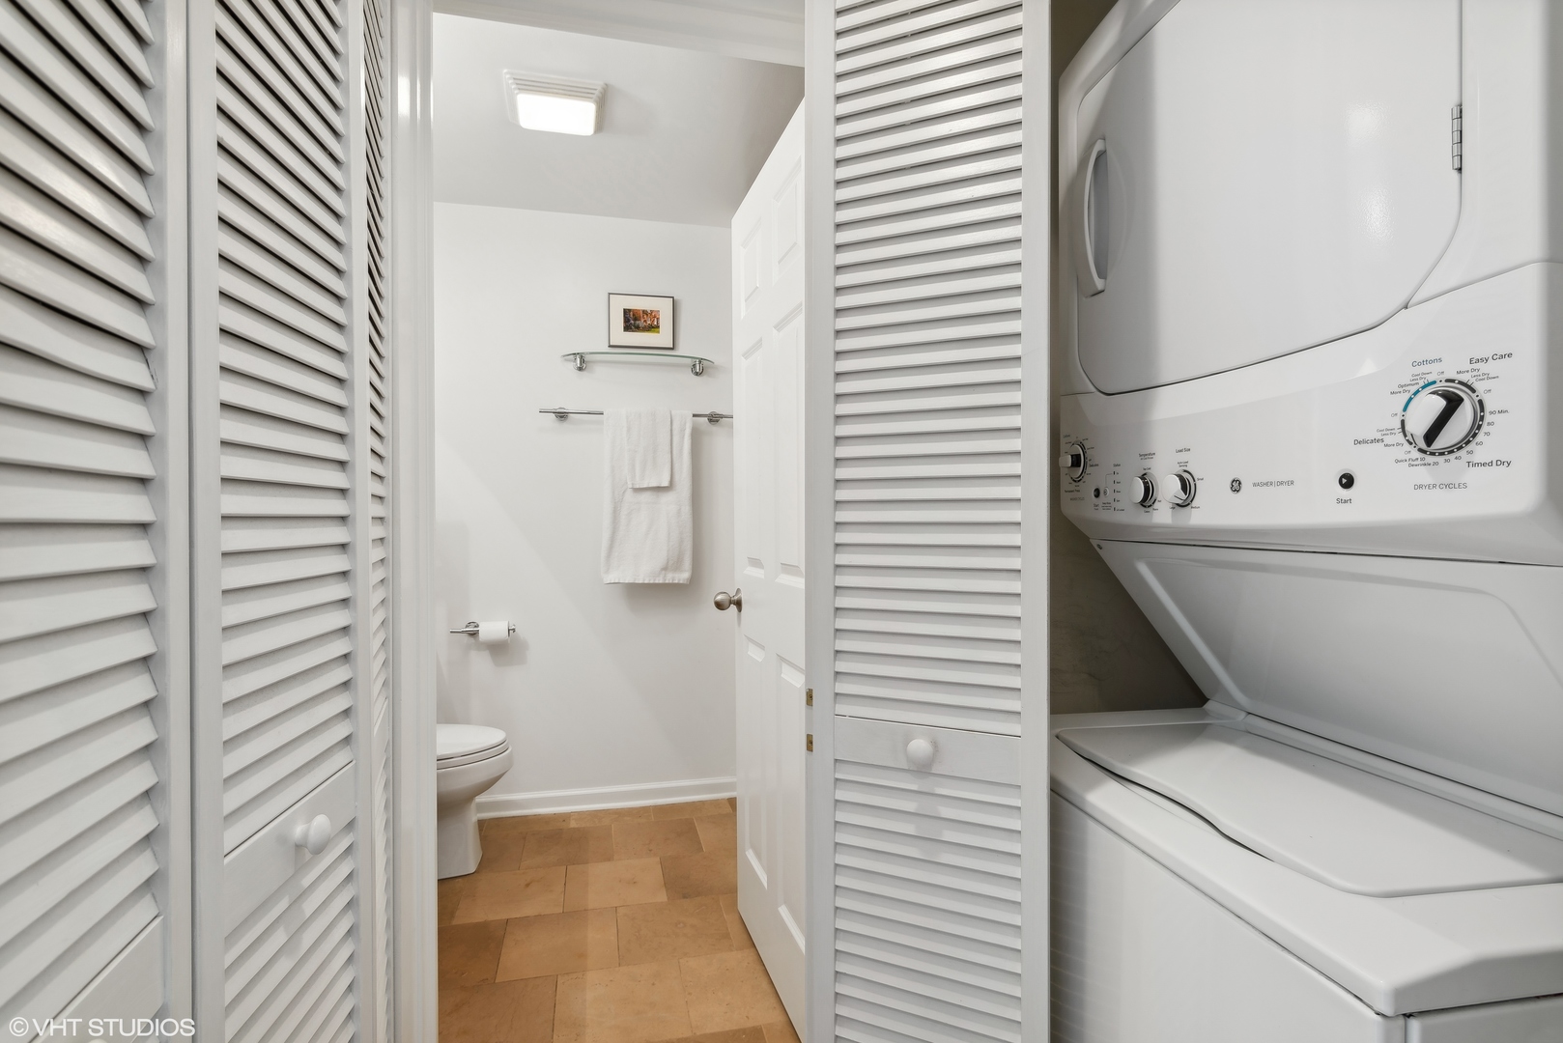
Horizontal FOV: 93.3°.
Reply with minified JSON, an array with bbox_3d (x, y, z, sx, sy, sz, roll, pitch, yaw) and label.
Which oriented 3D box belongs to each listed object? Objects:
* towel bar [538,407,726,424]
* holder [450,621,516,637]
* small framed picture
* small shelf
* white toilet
[{"bbox_3d":[-0.581,-0.431,3.015,0.766,0.057,0.085,0,0,-13],"label":"towel bar"},{"bbox_3d":[-1.160,0.422,2.884,0.242,0.057,0.083,0,0,-13],"label":"holder"},{"bbox_3d":[-0.577,-0.822,3.049,0.268,0.222,0.022,0,0,-13],"label":"small framed picture"},{"bbox_3d":[-0.571,-0.637,2.992,0.615,0.061,0.136,0,0,-13],"label":"small shelf"},{"bbox_3d":[-1.278,0.797,2.482,0.700,0.735,0.420,0,0,-13],"label":"white toilet"}]

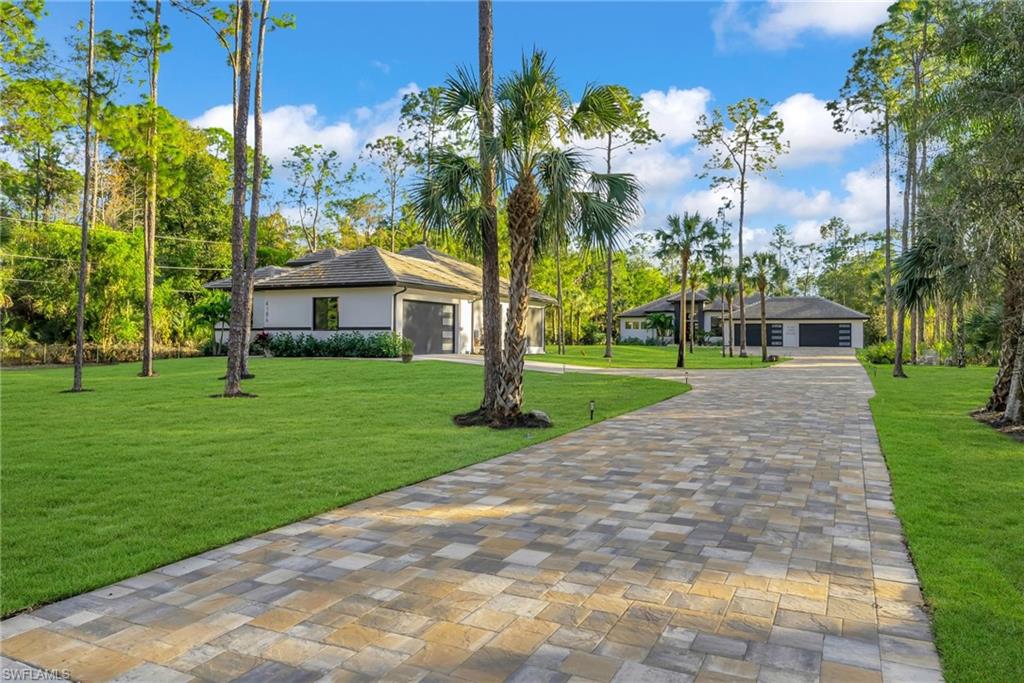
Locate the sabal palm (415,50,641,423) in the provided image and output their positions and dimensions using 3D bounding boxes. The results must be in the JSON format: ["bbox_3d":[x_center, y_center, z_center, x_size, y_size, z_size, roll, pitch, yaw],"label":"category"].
[{"bbox_3d":[0.291,-1.987,12.800,4.100,6.940,4.100,0,0,0],"label":"sabal palm"}]

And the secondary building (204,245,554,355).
[{"bbox_3d":[-6.700,-2.660,39.600,12.800,6.700,19.300,0,0,24],"label":"secondary building"}]

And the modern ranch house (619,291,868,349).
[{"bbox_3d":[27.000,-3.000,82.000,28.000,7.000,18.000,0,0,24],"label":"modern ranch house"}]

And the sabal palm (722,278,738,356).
[{"bbox_3d":[15.523,-1.616,48.500,1.400,5.430,1.400,0,0,0],"label":"sabal palm"}]

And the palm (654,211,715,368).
[{"bbox_3d":[8.338,-2.489,33.000,2.900,7.490,2.900,0,0,0],"label":"palm"}]

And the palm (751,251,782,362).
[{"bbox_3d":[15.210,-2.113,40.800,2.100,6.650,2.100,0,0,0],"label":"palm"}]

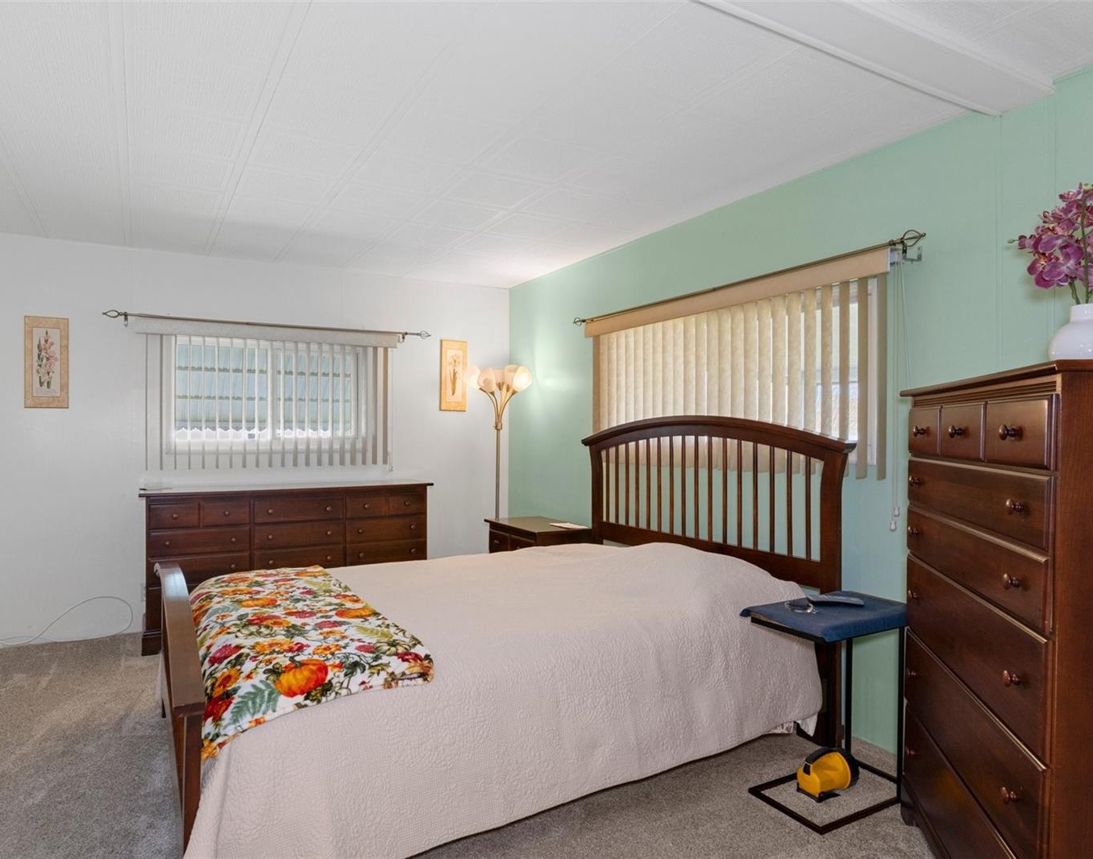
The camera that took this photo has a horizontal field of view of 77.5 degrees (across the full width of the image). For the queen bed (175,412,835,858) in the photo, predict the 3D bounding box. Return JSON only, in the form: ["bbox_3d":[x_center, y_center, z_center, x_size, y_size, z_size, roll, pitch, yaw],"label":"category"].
[{"bbox_3d":[-0.252,0.583,2.808,2.306,1.290,1.786,0,0,-31],"label":"queen bed"}]

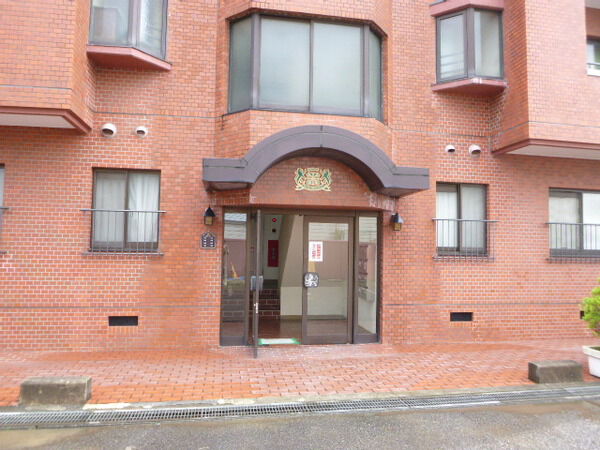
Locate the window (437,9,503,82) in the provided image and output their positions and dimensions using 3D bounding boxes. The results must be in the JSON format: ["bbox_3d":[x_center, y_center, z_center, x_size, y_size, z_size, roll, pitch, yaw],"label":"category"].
[{"bbox_3d":[2.863,-2.982,7.331,1.038,1.206,0.360,1,-4,-10],"label":"window"}]

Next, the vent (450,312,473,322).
[{"bbox_3d":[2.680,1.530,7.191,0.395,0.145,0.050,1,-4,-10],"label":"vent"}]

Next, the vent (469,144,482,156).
[{"bbox_3d":[2.978,-1.248,7.360,0.205,0.200,0.130,1,-4,-10],"label":"vent"}]

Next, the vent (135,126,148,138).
[{"bbox_3d":[-2.351,-1.382,6.440,0.165,0.160,0.110,1,-4,-10],"label":"vent"}]

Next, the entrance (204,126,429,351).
[{"bbox_3d":[0.180,0.266,6.320,3.112,3.179,1.050,1,-4,-10],"label":"entrance"}]

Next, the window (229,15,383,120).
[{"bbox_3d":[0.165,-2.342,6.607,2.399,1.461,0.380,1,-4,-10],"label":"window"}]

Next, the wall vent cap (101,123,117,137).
[{"bbox_3d":[-2.800,-1.385,6.351,0.205,0.200,0.130,1,-4,-10],"label":"wall vent cap"}]

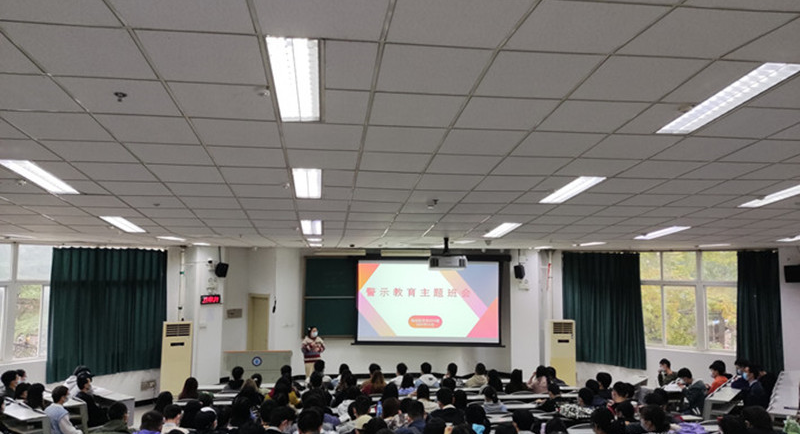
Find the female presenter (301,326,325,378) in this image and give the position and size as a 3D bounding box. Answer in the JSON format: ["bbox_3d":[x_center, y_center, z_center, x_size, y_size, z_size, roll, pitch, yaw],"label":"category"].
[{"bbox_3d":[-1.772,3.039,12.131,0.460,1.610,0.340,2,-5,-20],"label":"female presenter"}]

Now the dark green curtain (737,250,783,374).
[{"bbox_3d":[7.180,1.970,12.050,0.820,2.560,0.160,-3,-6,36],"label":"dark green curtain"}]

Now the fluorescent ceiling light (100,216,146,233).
[{"bbox_3d":[-3.593,0.079,7.845,0.300,0.080,1.200,1,-11,-7],"label":"fluorescent ceiling light"}]

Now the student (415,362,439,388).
[{"bbox_3d":[0.507,3.375,11.500,0.500,1.180,0.720,1,-5,-6],"label":"student"}]

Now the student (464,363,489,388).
[{"bbox_3d":[1.258,3.085,10.166,0.460,1.220,0.600,1,-5,-7],"label":"student"}]

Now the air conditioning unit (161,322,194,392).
[{"bbox_3d":[-4.920,3.193,13.270,0.600,1.760,0.380,3,-5,-30],"label":"air conditioning unit"}]

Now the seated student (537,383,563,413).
[{"bbox_3d":[2.113,2.980,8.657,0.450,1.180,0.620,3,-5,-25],"label":"seated student"}]

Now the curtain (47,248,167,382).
[{"bbox_3d":[-5.591,1.822,11.610,0.150,2.450,2.238,-4,-6,40],"label":"curtain"}]

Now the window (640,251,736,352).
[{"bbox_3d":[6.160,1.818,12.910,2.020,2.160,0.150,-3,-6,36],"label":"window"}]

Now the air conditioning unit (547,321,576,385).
[{"bbox_3d":[3.360,3.041,12.553,0.550,1.760,0.360,0,-5,0],"label":"air conditioning unit"}]

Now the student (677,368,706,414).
[{"bbox_3d":[4.980,3.212,10.300,0.800,1.180,0.500,-3,-6,35],"label":"student"}]

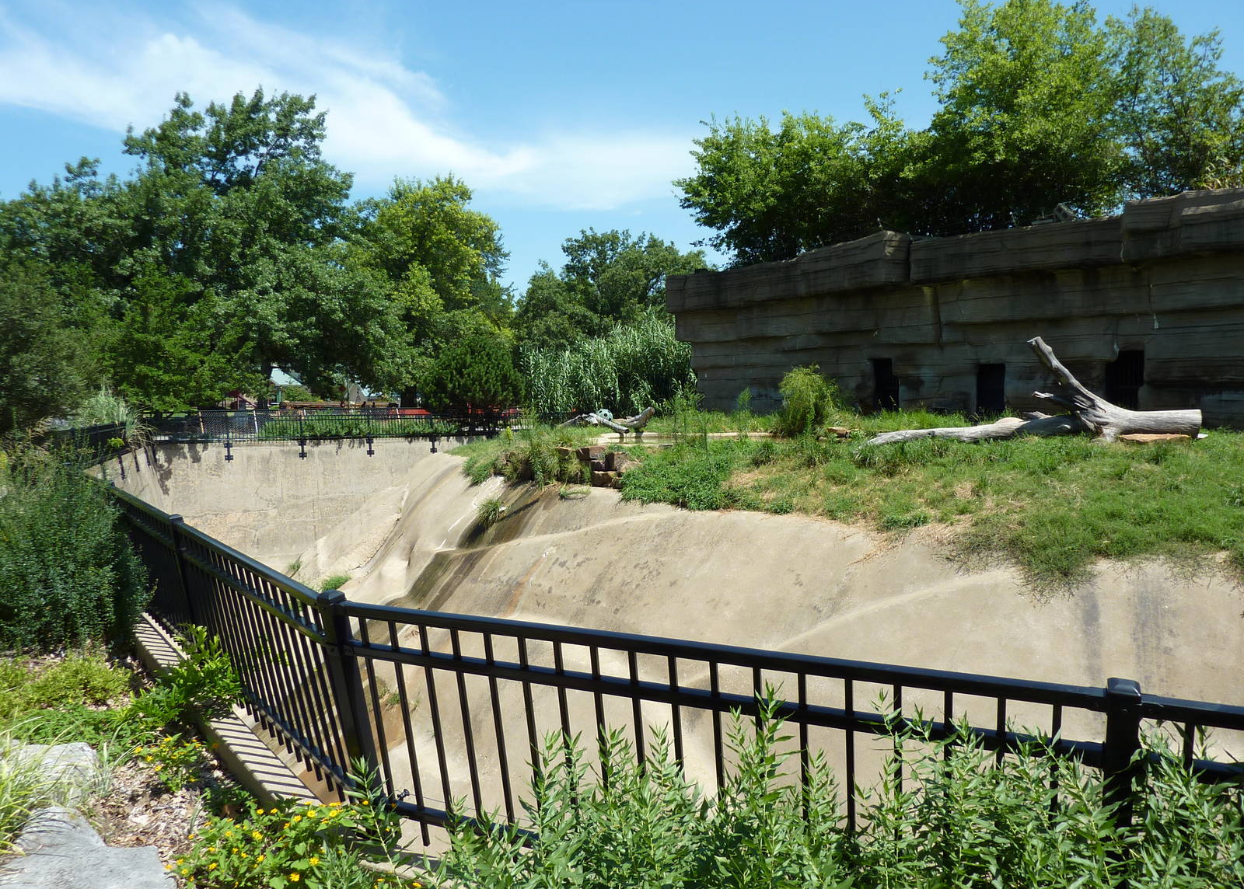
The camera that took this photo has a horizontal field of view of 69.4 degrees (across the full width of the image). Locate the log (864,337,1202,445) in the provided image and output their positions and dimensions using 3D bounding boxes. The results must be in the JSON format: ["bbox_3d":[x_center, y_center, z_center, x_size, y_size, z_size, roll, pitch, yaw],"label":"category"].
[{"bbox_3d":[8.501,-1.097,18.600,6.900,2.170,1.600,0,3,-3],"label":"log"}]

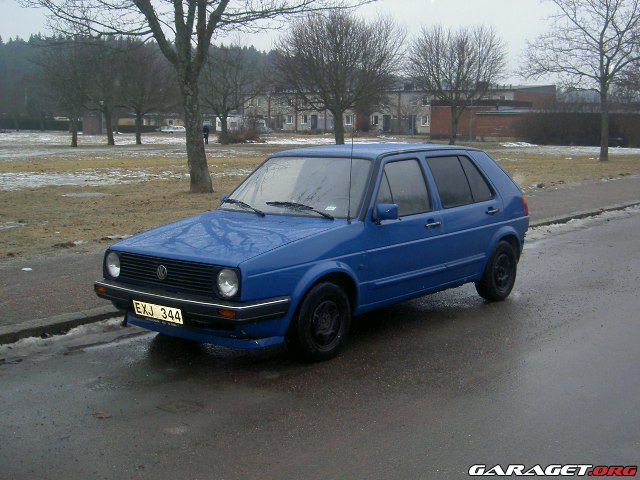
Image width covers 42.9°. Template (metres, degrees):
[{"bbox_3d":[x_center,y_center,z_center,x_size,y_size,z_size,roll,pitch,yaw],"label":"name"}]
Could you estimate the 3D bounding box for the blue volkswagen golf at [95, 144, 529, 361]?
[{"bbox_3d":[0.218,-0.051,6.779,1.690,1.415,3.990,5,10,40],"label":"blue volkswagen golf"}]

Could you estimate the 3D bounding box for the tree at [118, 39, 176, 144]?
[{"bbox_3d":[-14.419,-12.413,68.000,5.183,8.861,5.200,-1,8,0],"label":"tree"}]

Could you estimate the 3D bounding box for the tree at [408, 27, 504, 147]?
[{"bbox_3d":[11.325,-12.786,67.000,8.071,9.924,8.000,-1,8,0],"label":"tree"}]

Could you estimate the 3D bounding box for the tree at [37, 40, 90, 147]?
[{"bbox_3d":[-19.825,-11.345,63.000,4.259,8.209,4.600,-1,8,0],"label":"tree"}]

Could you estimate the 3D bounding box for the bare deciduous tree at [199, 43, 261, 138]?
[{"bbox_3d":[-7.634,-12.362,69.000,5.344,8.440,5.300,-1,8,0],"label":"bare deciduous tree"}]

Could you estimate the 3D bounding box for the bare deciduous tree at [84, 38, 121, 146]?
[{"bbox_3d":[-17.484,-12.007,66.000,3.245,8.681,4.200,-1,8,0],"label":"bare deciduous tree"}]

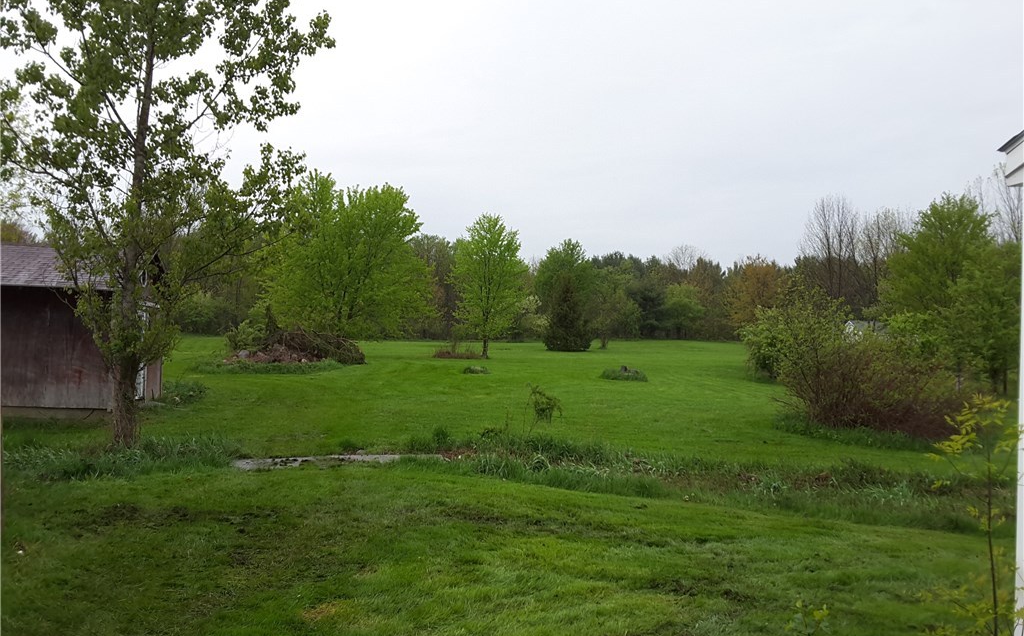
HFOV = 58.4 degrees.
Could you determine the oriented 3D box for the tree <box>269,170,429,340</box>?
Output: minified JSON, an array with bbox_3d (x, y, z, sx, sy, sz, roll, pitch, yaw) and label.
[{"bbox_3d":[-7.840,-2.600,44.000,8.000,8.700,7.600,1,0,0],"label":"tree"}]

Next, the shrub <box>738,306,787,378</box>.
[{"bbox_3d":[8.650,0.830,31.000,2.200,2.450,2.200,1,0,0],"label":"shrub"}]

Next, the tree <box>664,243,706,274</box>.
[{"bbox_3d":[20.800,-3.400,110.000,5.600,11.300,5.600,1,0,0],"label":"tree"}]

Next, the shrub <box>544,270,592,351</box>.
[{"bbox_3d":[3.270,-0.320,54.000,2.950,4.700,2.900,1,0,0],"label":"shrub"}]

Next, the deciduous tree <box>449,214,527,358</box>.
[{"bbox_3d":[-1.150,-1.480,43.000,3.700,6.750,3.700,1,0,0],"label":"deciduous tree"}]

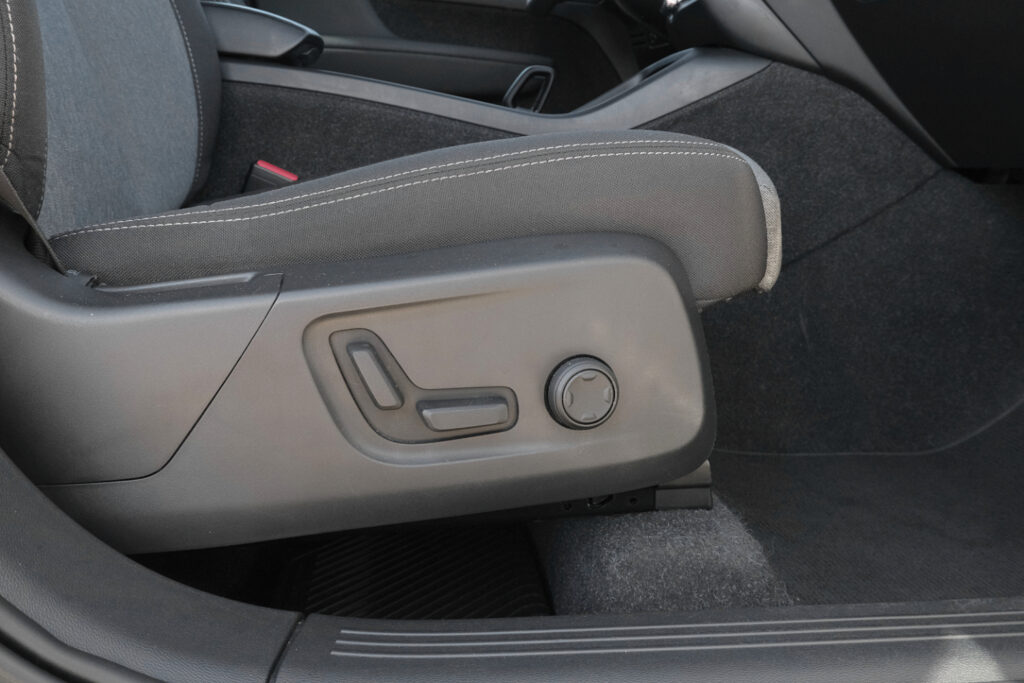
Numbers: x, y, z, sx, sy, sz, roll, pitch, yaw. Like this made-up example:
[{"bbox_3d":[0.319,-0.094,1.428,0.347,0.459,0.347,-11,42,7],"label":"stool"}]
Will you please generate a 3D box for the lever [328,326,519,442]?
[{"bbox_3d":[-0.057,0.029,0.565,0.119,0.068,0.019,-4,17,-4],"label":"lever"}]

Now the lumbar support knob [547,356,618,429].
[{"bbox_3d":[0.046,0.033,0.570,0.043,0.043,0.020,-4,17,-11],"label":"lumbar support knob"}]

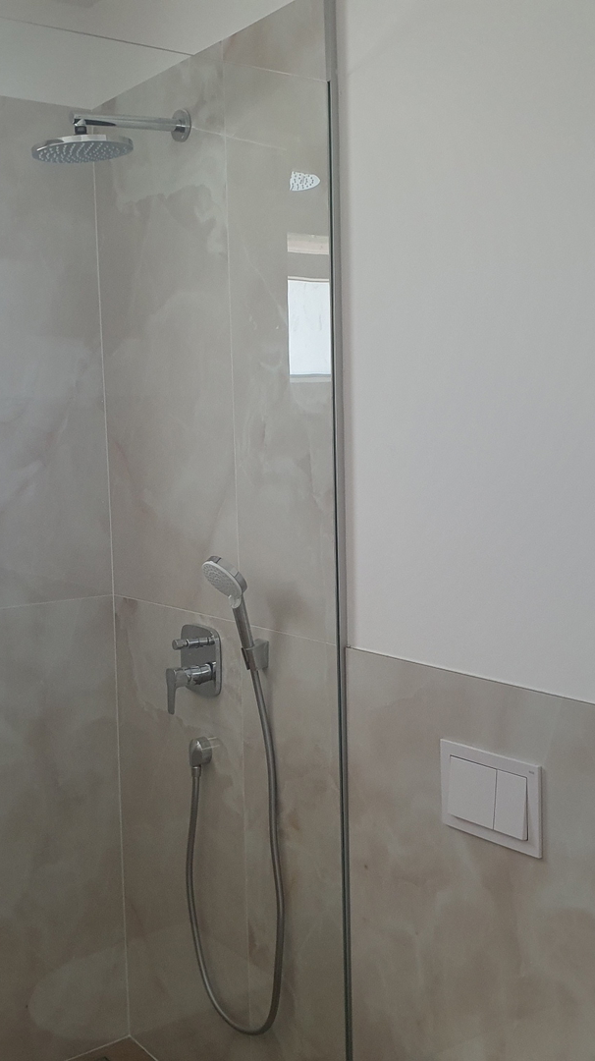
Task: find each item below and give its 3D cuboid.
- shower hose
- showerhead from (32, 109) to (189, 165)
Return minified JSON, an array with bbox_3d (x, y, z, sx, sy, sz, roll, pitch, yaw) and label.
[{"bbox_3d":[-0.158,0.678,2.318,0.070,0.845,0.372,-5,6,-36],"label":"shower hose"},{"bbox_3d":[-0.385,-0.837,2.206,0.342,0.122,0.205,-5,6,-36],"label":"showerhead"}]

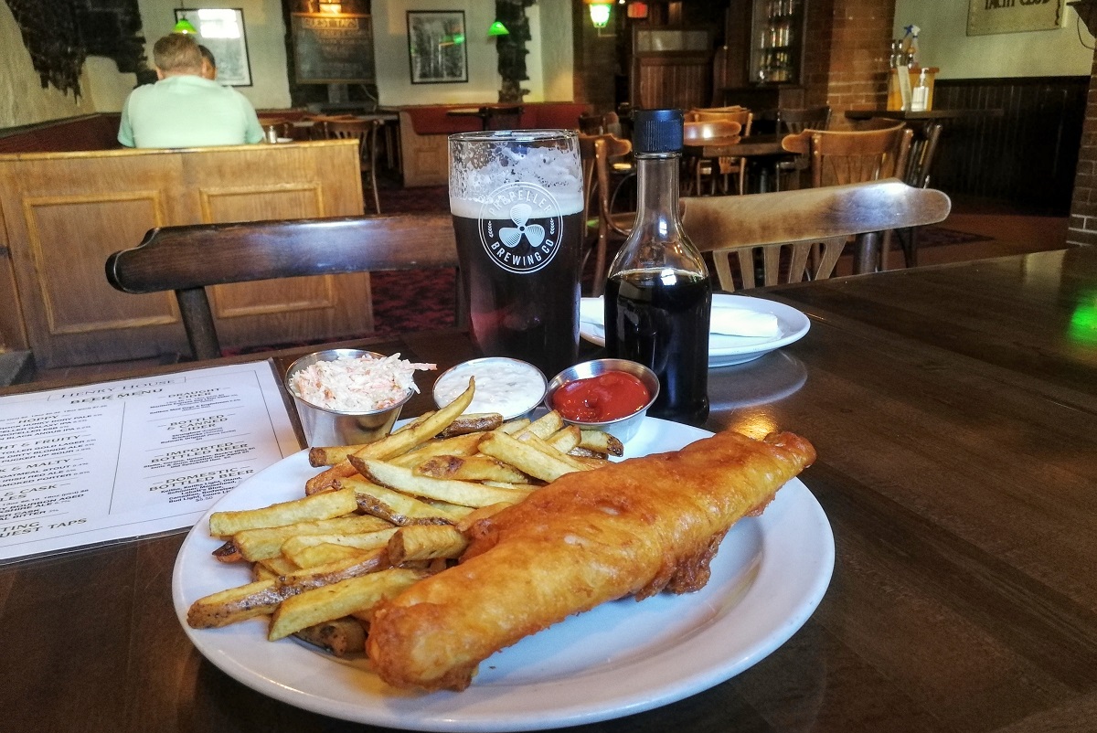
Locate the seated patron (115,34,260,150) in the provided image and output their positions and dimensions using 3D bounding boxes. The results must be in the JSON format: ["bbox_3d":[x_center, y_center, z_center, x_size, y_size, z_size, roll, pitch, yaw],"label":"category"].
[{"bbox_3d":[-1.518,-0.804,3.793,0.580,1.240,0.750,-7,18,-18],"label":"seated patron"}]

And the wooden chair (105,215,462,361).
[{"bbox_3d":[-0.197,0.300,0.872,0.500,0.840,0.520,-5,18,-11],"label":"wooden chair"}]

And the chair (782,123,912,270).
[{"bbox_3d":[0.834,-0.367,2.894,0.500,0.840,0.520,-11,20,-28],"label":"chair"}]

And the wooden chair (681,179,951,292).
[{"bbox_3d":[0.383,0.240,0.986,0.450,0.836,0.510,-9,19,-22],"label":"wooden chair"}]

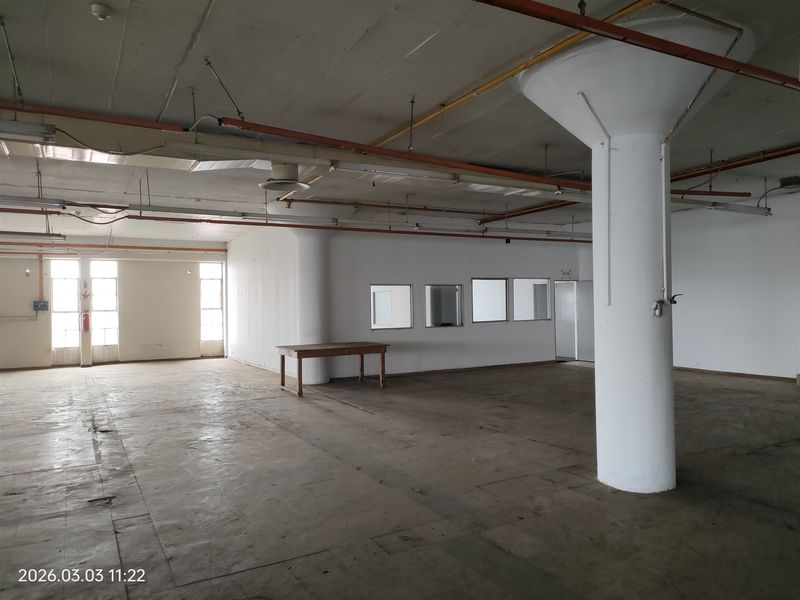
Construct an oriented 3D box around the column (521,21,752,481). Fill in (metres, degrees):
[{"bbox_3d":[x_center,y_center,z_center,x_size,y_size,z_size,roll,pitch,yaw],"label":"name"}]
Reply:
[{"bbox_3d":[2.005,-0.228,4.978,1.860,3.570,1.860,-1,0,-30],"label":"column"}]

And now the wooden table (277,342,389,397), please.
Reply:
[{"bbox_3d":[-1.216,1.245,10.602,1.820,0.780,1.090,-1,0,-30],"label":"wooden table"}]

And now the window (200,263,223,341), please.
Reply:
[{"bbox_3d":[-5.564,0.055,17.075,0.670,2.280,0.120,-1,0,-30],"label":"window"}]

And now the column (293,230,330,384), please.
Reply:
[{"bbox_3d":[-1.741,0.168,11.604,0.660,2.960,0.660,-1,0,0],"label":"column"}]

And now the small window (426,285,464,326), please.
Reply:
[{"bbox_3d":[1.002,0.138,13.091,1.040,0.980,0.120,-1,0,-30],"label":"small window"}]

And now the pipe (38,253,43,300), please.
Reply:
[{"bbox_3d":[-9.174,-0.604,14.788,0.090,1.170,0.090,-1,0,-30],"label":"pipe"}]

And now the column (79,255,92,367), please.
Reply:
[{"bbox_3d":[-8.288,0.283,15.254,0.260,2.980,0.270,-1,0,-30],"label":"column"}]

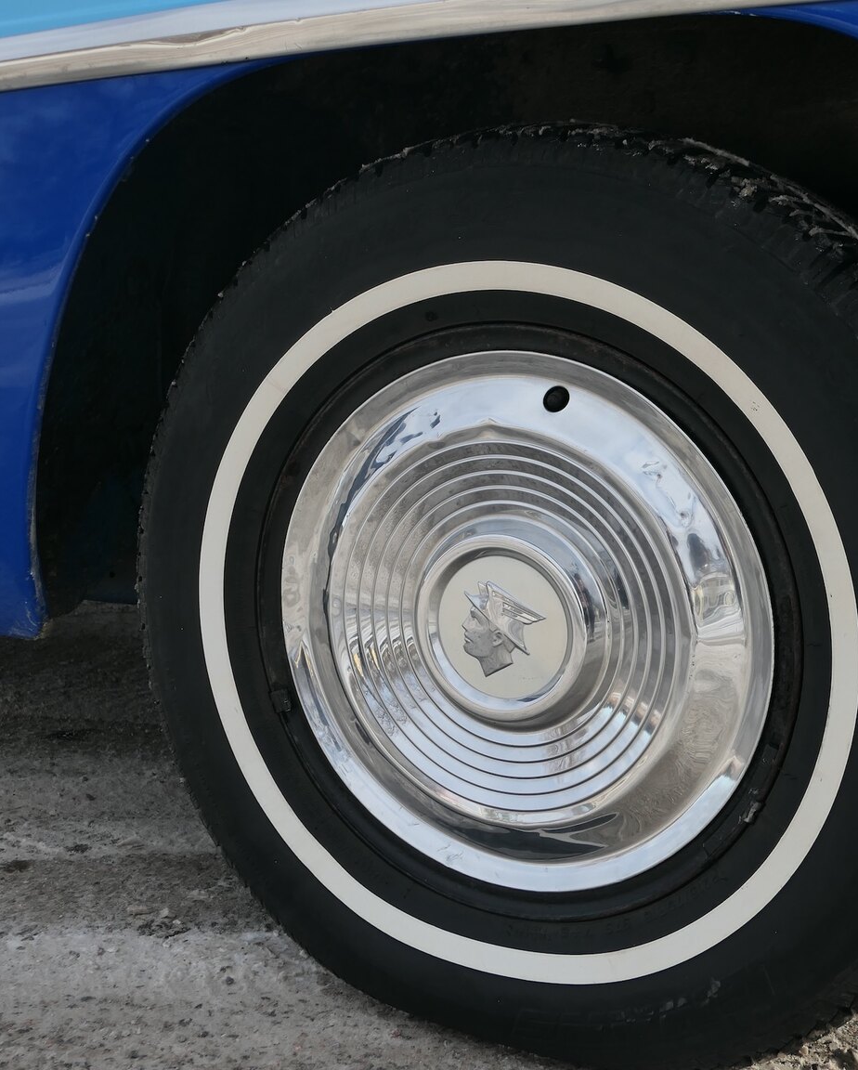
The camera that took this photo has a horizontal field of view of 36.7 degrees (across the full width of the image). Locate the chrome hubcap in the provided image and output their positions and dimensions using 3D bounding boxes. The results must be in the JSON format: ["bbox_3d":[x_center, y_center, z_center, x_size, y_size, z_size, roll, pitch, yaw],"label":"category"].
[{"bbox_3d":[0.050,0.064,0.893,0.378,0.378,0.048,6,10,30],"label":"chrome hubcap"}]

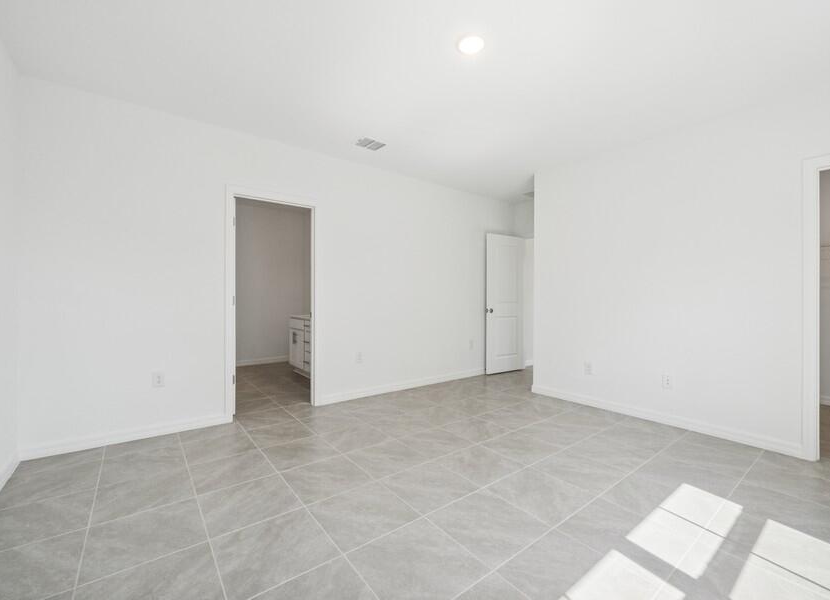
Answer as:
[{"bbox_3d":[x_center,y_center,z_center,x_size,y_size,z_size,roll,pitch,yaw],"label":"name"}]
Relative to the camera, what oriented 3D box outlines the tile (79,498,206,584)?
[{"bbox_3d":[-1.327,1.166,1.616,0.457,0.012,0.461,1,-1,-38],"label":"tile"}]

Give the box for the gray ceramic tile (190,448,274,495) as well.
[{"bbox_3d":[-1.212,1.121,2.154,0.445,0.010,0.445,0,0,-38],"label":"gray ceramic tile"}]

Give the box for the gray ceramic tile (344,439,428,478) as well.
[{"bbox_3d":[-0.202,1.124,2.326,0.445,0.010,0.445,0,0,-38],"label":"gray ceramic tile"}]

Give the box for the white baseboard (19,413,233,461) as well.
[{"bbox_3d":[-2.139,1.045,2.540,1.255,0.090,0.015,0,0,-33],"label":"white baseboard"}]

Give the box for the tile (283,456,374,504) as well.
[{"bbox_3d":[-0.563,1.123,2.070,0.445,0.010,0.445,0,0,-38],"label":"tile"}]

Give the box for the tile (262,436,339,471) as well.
[{"bbox_3d":[-0.850,1.123,2.410,0.445,0.010,0.445,0,0,-38],"label":"tile"}]

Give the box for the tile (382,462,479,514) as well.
[{"bbox_3d":[0.082,1.125,1.987,0.445,0.010,0.445,0,0,-38],"label":"tile"}]

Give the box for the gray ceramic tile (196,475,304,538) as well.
[{"bbox_3d":[-0.893,1.095,1.758,0.435,0.010,0.435,0,0,-38],"label":"gray ceramic tile"}]

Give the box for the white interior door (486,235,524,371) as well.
[{"bbox_3d":[1.367,0.058,4.879,0.800,2.035,0.036,0,0,-30],"label":"white interior door"}]

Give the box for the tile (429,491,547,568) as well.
[{"bbox_3d":[0.381,1.177,1.719,0.459,0.012,0.459,1,-1,-38],"label":"tile"}]

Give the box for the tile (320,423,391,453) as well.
[{"bbox_3d":[-0.465,1.095,2.574,0.435,0.010,0.435,0,0,-38],"label":"tile"}]

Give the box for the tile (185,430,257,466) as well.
[{"bbox_3d":[-1.444,1.095,2.414,0.435,0.010,0.435,0,0,-38],"label":"tile"}]

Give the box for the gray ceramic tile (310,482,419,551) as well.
[{"bbox_3d":[-0.287,1.174,1.802,0.459,0.012,0.460,1,-1,-38],"label":"gray ceramic tile"}]

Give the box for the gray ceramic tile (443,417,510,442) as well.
[{"bbox_3d":[0.520,1.127,2.836,0.445,0.010,0.445,0,0,-38],"label":"gray ceramic tile"}]

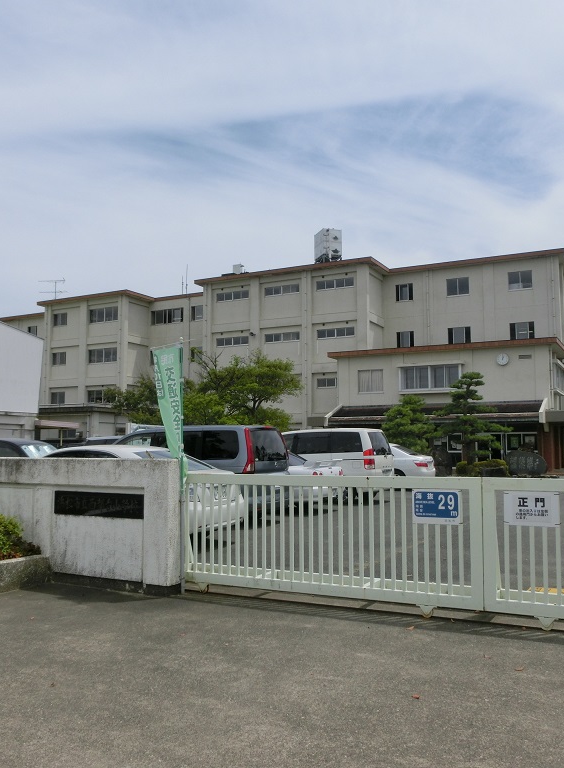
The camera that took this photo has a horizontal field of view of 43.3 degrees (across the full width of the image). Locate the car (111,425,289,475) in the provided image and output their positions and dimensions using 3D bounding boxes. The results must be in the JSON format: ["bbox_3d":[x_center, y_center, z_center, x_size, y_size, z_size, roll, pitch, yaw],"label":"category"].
[{"bbox_3d":[-2.244,1.828,14.765,4.650,1.840,1.700,-3,-6,29],"label":"car"}]

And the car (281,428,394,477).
[{"bbox_3d":[0.722,2.259,20.114,4.620,1.860,1.700,-3,-6,28],"label":"car"}]

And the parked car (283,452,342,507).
[{"bbox_3d":[-0.902,2.302,17.810,4.580,1.370,1.740,-3,-6,28],"label":"parked car"}]

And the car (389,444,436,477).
[{"bbox_3d":[2.819,2.715,23.944,4.560,1.470,1.700,-3,-6,27],"label":"car"}]

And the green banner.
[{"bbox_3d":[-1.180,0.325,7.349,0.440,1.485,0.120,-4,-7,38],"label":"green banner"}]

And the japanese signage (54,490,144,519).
[{"bbox_3d":[-1.940,1.274,7.491,1.205,0.244,0.040,-3,-6,26],"label":"japanese signage"}]

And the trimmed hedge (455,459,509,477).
[{"bbox_3d":[9.435,3.901,33.245,2.400,0.900,1.300,-3,-6,28],"label":"trimmed hedge"}]

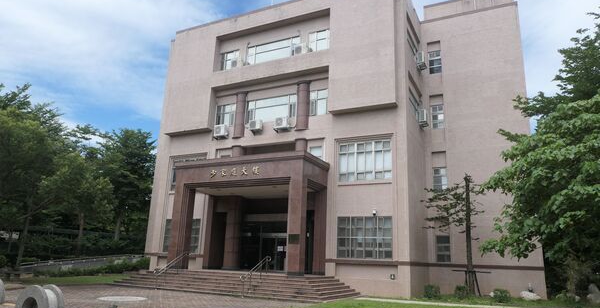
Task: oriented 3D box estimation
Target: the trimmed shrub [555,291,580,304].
[{"bbox_3d":[13.301,7.077,19.876,1.137,0.626,1.044,-5,-16,26],"label":"trimmed shrub"}]

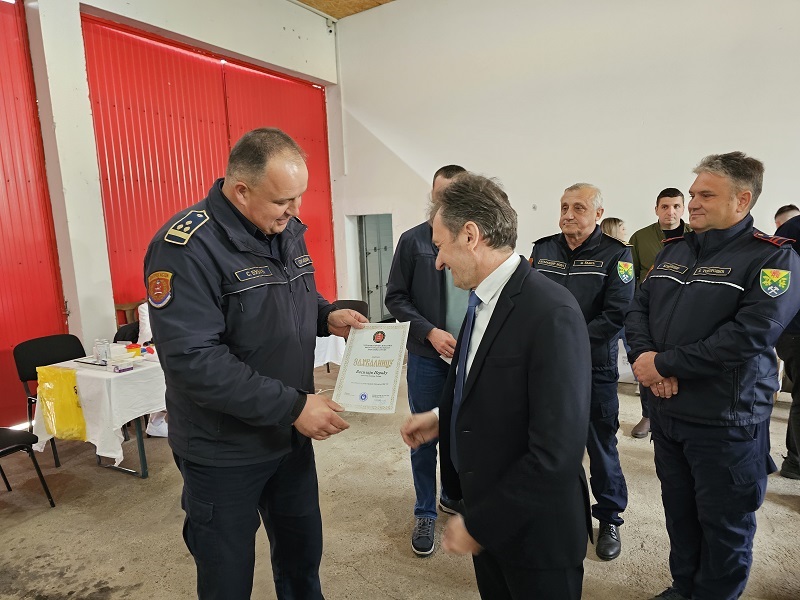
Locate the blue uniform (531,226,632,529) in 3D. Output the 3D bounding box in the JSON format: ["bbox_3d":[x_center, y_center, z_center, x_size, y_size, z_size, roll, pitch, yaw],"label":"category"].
[{"bbox_3d":[0.882,0.391,2.562,0.570,1.460,0.360,4,10,37],"label":"blue uniform"}]

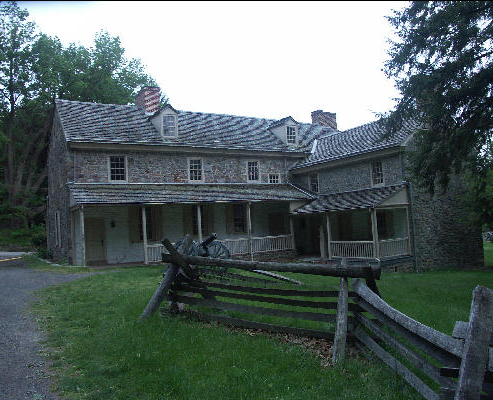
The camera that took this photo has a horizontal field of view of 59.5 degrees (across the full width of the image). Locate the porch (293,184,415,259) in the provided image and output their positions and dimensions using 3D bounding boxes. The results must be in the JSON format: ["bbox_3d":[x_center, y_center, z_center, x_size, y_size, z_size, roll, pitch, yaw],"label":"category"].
[{"bbox_3d":[4.987,1.255,22.708,2.332,3.519,6.837,-1,-4,-30],"label":"porch"}]

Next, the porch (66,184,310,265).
[{"bbox_3d":[-2.391,1.117,24.018,13.610,4.346,2.703,-1,-4,-30],"label":"porch"}]

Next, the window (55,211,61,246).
[{"bbox_3d":[-11.320,1.736,25.861,0.170,2.099,1.378,-1,-4,-30],"label":"window"}]

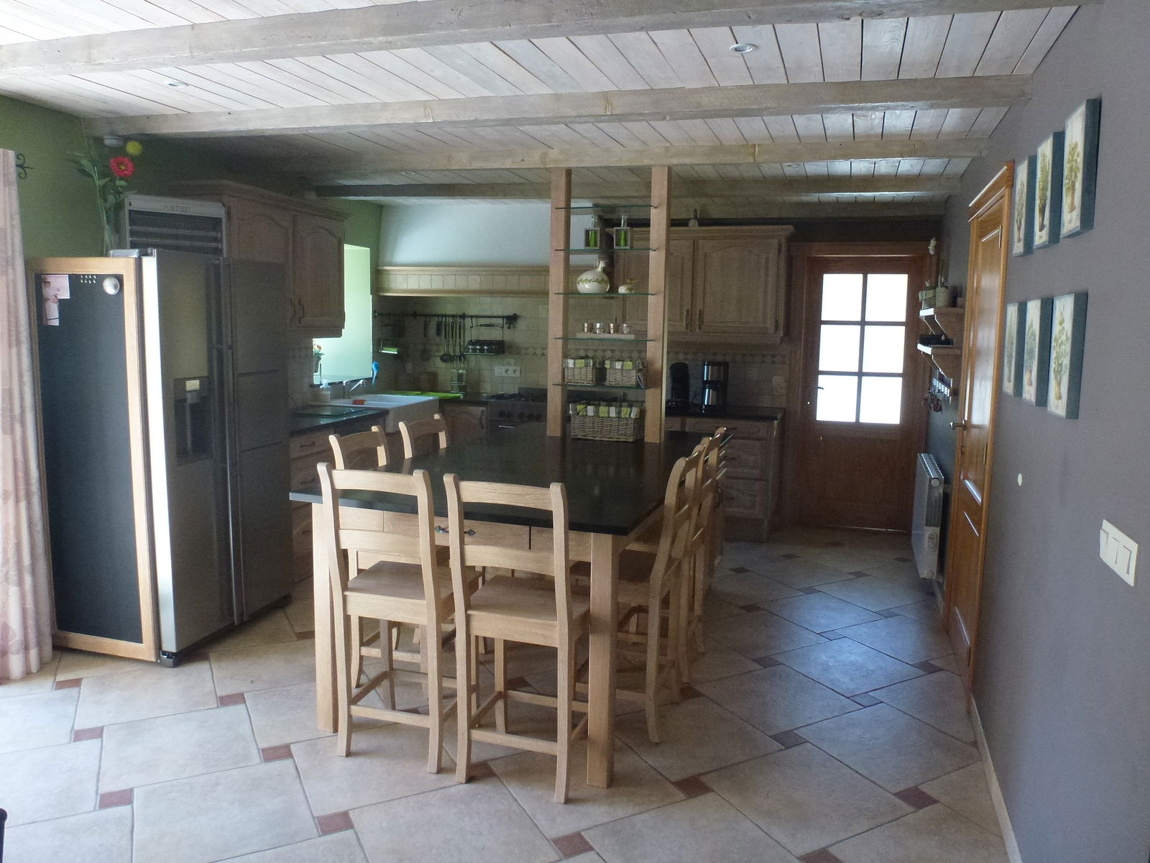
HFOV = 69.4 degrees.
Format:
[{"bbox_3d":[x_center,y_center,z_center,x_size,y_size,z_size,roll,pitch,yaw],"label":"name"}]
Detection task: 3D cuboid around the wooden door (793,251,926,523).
[{"bbox_3d":[2.144,-0.295,6.287,0.920,2.070,0.080,4,8,19],"label":"wooden door"}]

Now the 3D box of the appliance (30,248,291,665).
[{"bbox_3d":[-1.965,0.075,4.069,0.700,1.800,0.880,3,8,15],"label":"appliance"}]

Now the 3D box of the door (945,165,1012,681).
[{"bbox_3d":[1.778,0.003,3.706,0.090,2.180,1.020,4,8,18],"label":"door"}]

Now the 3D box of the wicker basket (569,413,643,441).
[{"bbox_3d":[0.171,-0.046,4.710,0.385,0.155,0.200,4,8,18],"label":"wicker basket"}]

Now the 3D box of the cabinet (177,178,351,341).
[{"bbox_3d":[-1.824,-0.968,5.005,0.340,0.810,1.380,2,8,10],"label":"cabinet"}]

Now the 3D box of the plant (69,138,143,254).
[{"bbox_3d":[-2.076,-1.038,3.673,0.310,0.510,0.260,-3,9,-29],"label":"plant"}]

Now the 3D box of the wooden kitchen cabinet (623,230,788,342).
[{"bbox_3d":[0.950,-1.108,6.331,1.330,0.820,0.380,3,8,15],"label":"wooden kitchen cabinet"}]

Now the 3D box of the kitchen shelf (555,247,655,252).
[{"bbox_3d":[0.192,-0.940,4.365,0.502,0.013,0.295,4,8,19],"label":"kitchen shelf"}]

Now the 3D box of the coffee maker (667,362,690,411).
[{"bbox_3d":[0.779,-0.340,6.269,0.170,0.350,0.260,4,8,19],"label":"coffee maker"}]

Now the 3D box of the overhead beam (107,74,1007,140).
[{"bbox_3d":[-0.367,-1.288,3.383,3.977,0.084,0.125,4,8,16],"label":"overhead beam"}]

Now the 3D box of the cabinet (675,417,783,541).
[{"bbox_3d":[1.154,0.293,6.229,0.740,0.900,0.600,3,8,15],"label":"cabinet"}]

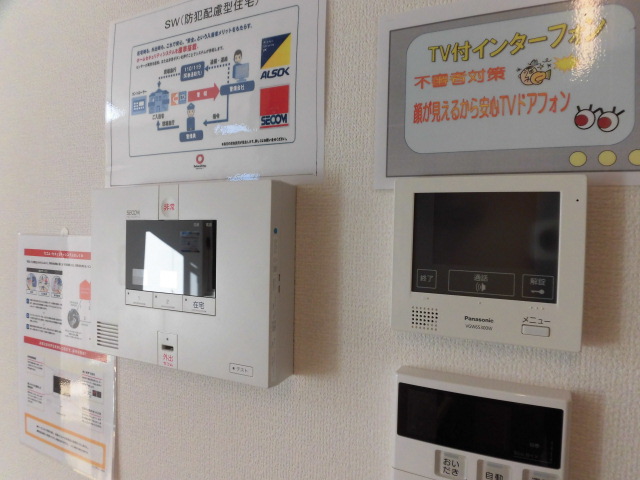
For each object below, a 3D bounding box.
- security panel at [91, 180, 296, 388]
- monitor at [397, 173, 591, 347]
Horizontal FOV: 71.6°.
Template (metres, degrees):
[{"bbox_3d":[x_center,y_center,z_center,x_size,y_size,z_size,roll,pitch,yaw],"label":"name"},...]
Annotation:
[{"bbox_3d":[-0.142,0.037,0.472,0.240,0.187,0.045,2,1,26],"label":"security panel"},{"bbox_3d":[0.128,0.015,0.350,0.137,0.125,0.023,2,1,26],"label":"monitor"}]

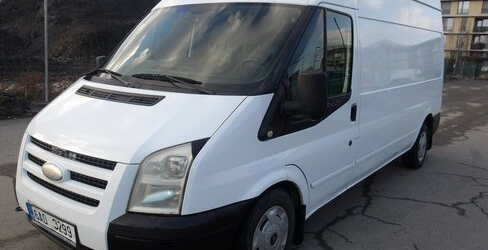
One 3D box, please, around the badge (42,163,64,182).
[{"bbox_3d":[-1.086,0.268,2.163,0.200,0.100,0.025,9,-1,37],"label":"badge"}]

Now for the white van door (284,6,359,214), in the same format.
[{"bbox_3d":[0.554,-0.138,2.713,0.210,1.520,1.090,9,13,37],"label":"white van door"}]

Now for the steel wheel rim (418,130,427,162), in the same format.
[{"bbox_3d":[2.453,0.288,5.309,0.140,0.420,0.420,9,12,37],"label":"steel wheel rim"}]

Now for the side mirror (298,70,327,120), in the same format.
[{"bbox_3d":[0.404,-0.170,2.224,0.190,0.300,0.130,9,13,37],"label":"side mirror"}]

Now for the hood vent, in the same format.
[{"bbox_3d":[-0.883,-0.201,2.611,0.840,0.035,0.150,9,27,37],"label":"hood vent"}]

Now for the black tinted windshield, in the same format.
[{"bbox_3d":[-0.373,-0.572,2.918,1.660,0.200,0.960,9,56,37],"label":"black tinted windshield"}]

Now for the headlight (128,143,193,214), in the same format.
[{"bbox_3d":[-0.405,0.269,1.957,0.340,0.400,0.310,5,11,20],"label":"headlight"}]

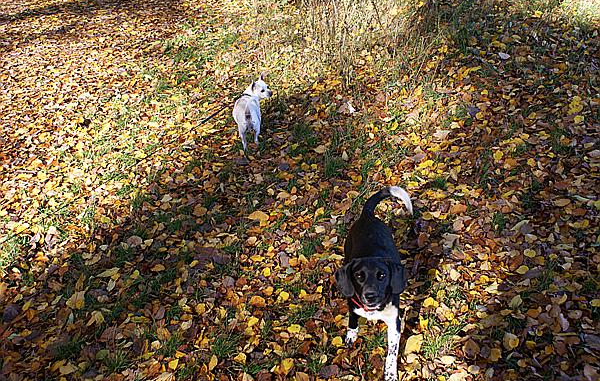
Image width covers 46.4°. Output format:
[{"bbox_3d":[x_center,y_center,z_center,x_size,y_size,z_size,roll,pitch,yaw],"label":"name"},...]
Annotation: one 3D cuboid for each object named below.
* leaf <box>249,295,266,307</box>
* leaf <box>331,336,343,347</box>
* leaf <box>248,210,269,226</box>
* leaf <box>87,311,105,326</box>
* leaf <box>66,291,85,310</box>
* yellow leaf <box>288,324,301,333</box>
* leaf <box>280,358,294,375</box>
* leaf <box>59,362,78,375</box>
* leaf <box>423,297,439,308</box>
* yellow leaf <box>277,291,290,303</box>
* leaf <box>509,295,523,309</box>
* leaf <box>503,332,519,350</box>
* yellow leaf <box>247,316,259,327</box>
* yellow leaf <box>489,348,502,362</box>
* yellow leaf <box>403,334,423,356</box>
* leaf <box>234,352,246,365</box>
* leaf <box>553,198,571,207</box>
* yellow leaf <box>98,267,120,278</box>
[{"bbox_3d":[-0.156,0.405,2.576,0.062,0.014,0.069,-2,27,-4],"label":"leaf"},{"bbox_3d":[0.131,0.533,2.472,0.039,0.013,0.043,1,24,3],"label":"leaf"},{"bbox_3d":[-0.185,0.125,3.125,0.085,0.014,0.114,-2,27,-3],"label":"leaf"},{"bbox_3d":[-0.757,0.476,2.599,0.063,0.024,0.069,-8,25,-17],"label":"leaf"},{"bbox_3d":[-0.826,0.405,2.576,0.062,0.014,0.084,-10,29,-19],"label":"leaf"},{"bbox_3d":[-0.020,0.501,2.543,0.044,0.010,0.036,0,24,0],"label":"yellow leaf"},{"bbox_3d":[-0.040,0.567,2.257,0.042,0.014,0.057,-1,27,-1],"label":"leaf"},{"bbox_3d":[-0.743,0.571,2.249,0.061,0.014,0.056,-11,29,-20],"label":"leaf"},{"bbox_3d":[0.478,0.410,2.565,0.055,0.014,0.070,6,28,11],"label":"leaf"},{"bbox_3d":[-0.061,0.393,2.598,0.048,0.014,0.065,-1,27,-1],"label":"yellow leaf"},{"bbox_3d":[0.791,0.407,2.571,0.048,0.014,0.064,10,29,18],"label":"leaf"},{"bbox_3d":[0.745,0.532,2.473,0.057,0.025,0.067,8,25,18],"label":"leaf"},{"bbox_3d":[-0.174,0.483,2.583,0.042,0.013,0.047,-2,24,-4],"label":"yellow leaf"},{"bbox_3d":[0.643,0.543,2.305,0.043,0.014,0.058,9,28,17],"label":"yellow leaf"},{"bbox_3d":[0.397,0.542,2.452,0.063,0.025,0.094,5,24,10],"label":"yellow leaf"},{"bbox_3d":[-0.202,0.572,2.384,0.039,0.018,0.043,-2,24,-5],"label":"leaf"},{"bbox_3d":[1.281,0.058,3.429,0.086,0.010,0.070,10,26,20],"label":"leaf"},{"bbox_3d":[-0.788,0.342,2.901,0.045,0.015,0.095,17,29,34],"label":"yellow leaf"}]

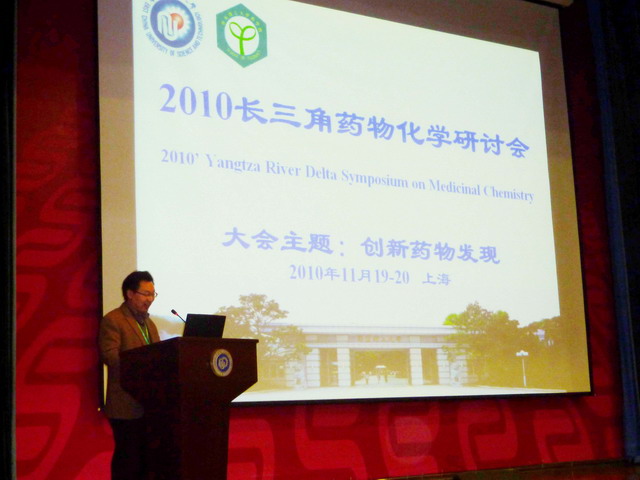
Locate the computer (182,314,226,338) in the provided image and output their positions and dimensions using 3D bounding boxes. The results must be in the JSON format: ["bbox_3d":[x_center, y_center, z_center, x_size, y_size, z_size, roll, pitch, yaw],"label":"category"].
[{"bbox_3d":[-0.775,0.591,7.056,0.290,0.220,0.315,-16,-15,39],"label":"computer"}]

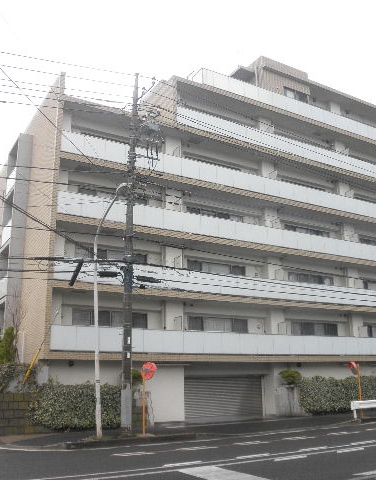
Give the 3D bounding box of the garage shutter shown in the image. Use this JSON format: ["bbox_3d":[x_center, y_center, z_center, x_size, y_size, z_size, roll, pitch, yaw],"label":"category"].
[{"bbox_3d":[1.882,7.998,26.203,4.832,2.147,0.200,8,-18,-31],"label":"garage shutter"}]

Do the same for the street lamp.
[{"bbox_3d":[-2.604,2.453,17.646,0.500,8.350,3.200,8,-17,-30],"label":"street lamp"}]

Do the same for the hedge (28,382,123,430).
[{"bbox_3d":[-4.147,6.468,20.132,3.550,1.680,1.100,8,-18,-31],"label":"hedge"}]

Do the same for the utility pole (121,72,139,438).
[{"bbox_3d":[-2.301,-0.171,21.457,0.420,15.310,0.420,9,-18,-30],"label":"utility pole"}]

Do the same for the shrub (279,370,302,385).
[{"bbox_3d":[5.155,6.949,26.165,1.000,0.700,0.950,8,-17,-30],"label":"shrub"}]

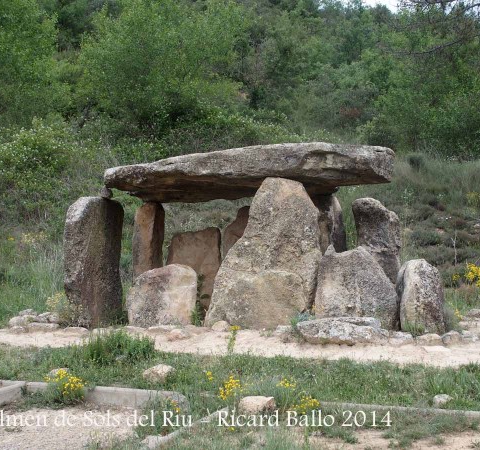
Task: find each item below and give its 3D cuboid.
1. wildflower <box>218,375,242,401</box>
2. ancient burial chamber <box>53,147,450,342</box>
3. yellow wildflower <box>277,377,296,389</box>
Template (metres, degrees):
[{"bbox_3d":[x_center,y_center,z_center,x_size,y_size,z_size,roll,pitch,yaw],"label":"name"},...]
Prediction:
[{"bbox_3d":[-0.080,1.369,7.300,0.200,0.220,0.180,0,0,0],"label":"wildflower"},{"bbox_3d":[0.200,0.130,12.700,5.100,2.650,3.000,0,0,6],"label":"ancient burial chamber"},{"bbox_3d":[0.397,1.345,7.400,0.170,0.110,0.150,0,0,0],"label":"yellow wildflower"}]

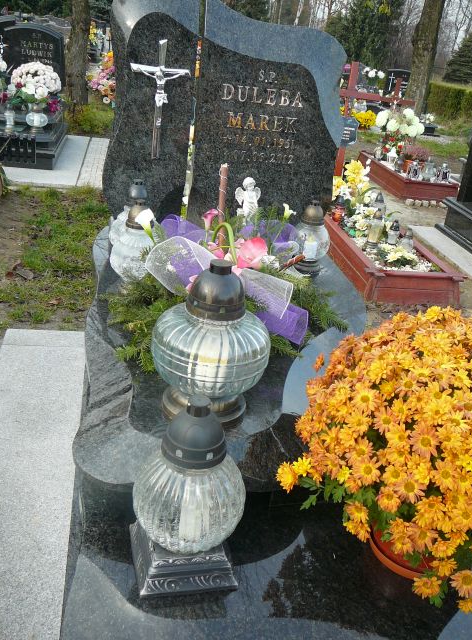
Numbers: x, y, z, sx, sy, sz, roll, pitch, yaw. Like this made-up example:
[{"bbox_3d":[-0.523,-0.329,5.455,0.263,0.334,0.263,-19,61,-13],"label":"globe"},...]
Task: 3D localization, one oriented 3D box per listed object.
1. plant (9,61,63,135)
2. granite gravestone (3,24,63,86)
[{"bbox_3d":[-1.943,-2.143,6.293,0.500,0.580,0.460,1,26,-9],"label":"plant"},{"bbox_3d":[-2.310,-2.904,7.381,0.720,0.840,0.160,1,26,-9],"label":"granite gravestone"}]

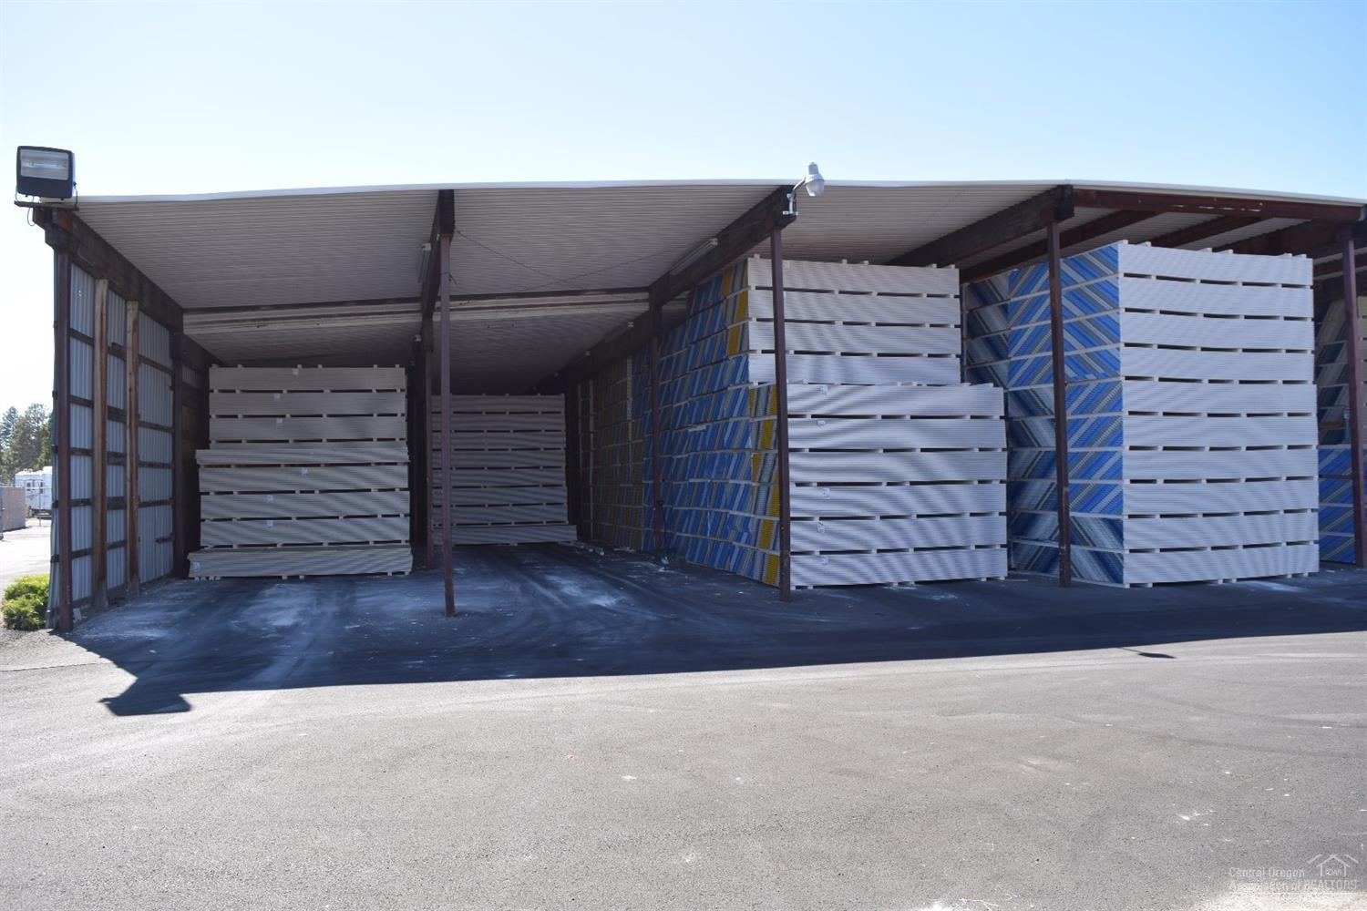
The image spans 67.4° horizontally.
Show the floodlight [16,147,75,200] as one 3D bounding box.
[{"bbox_3d":[-6.735,-2.983,10.846,0.500,0.485,0.210,-1,9,-22],"label":"floodlight"}]

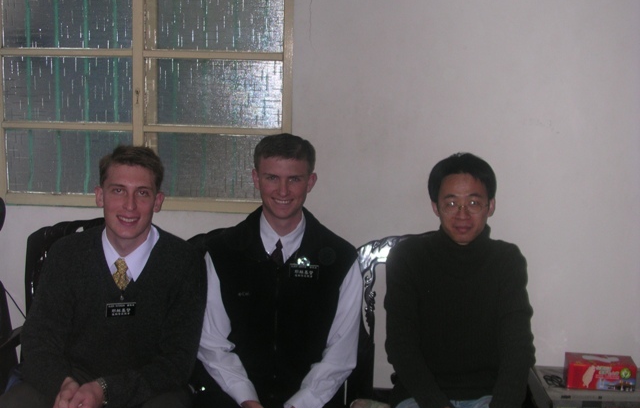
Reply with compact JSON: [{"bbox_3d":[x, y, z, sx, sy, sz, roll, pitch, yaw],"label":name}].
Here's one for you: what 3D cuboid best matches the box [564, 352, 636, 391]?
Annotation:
[{"bbox_3d":[0.943,0.570,2.680,0.214,0.088,0.106,2,7,9],"label":"box"}]

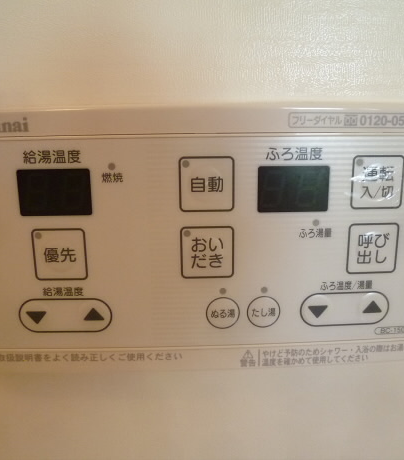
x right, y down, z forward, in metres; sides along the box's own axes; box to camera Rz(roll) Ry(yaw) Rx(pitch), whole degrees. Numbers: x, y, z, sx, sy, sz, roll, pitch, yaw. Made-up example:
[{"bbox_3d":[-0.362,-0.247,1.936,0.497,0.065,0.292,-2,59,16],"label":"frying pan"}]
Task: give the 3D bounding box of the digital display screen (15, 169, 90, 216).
[{"bbox_3d":[-0.055,-0.014,0.160,0.027,0.018,0.004,-1,12,-2],"label":"digital display screen"}]

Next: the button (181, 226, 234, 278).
[{"bbox_3d":[0.002,0.009,0.167,0.021,0.021,0.004,-1,12,-2],"label":"button"}]

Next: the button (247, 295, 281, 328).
[{"bbox_3d":[0.025,0.034,0.173,0.014,0.014,0.004,-1,12,-2],"label":"button"}]

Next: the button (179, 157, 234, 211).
[{"bbox_3d":[0.002,-0.017,0.161,0.021,0.021,0.004,-1,12,-2],"label":"button"}]

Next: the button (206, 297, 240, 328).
[{"bbox_3d":[0.009,0.034,0.173,0.014,0.014,0.004,-1,12,-2],"label":"button"}]

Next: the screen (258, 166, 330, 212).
[{"bbox_3d":[0.035,-0.015,0.163,0.028,0.018,0.004,-1,12,-2],"label":"screen"}]

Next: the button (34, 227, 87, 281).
[{"bbox_3d":[-0.055,0.010,0.165,0.020,0.020,0.004,-1,12,-2],"label":"button"}]

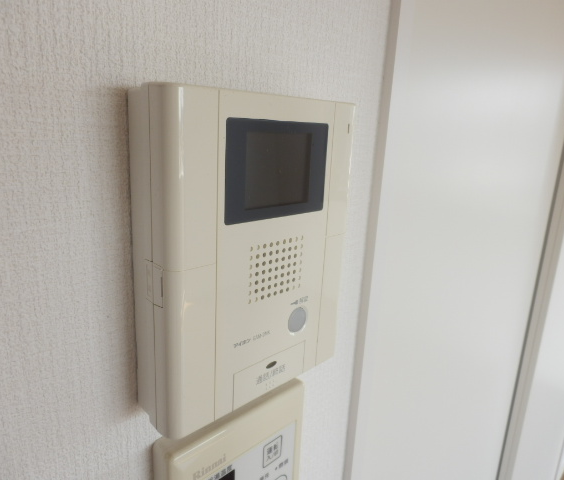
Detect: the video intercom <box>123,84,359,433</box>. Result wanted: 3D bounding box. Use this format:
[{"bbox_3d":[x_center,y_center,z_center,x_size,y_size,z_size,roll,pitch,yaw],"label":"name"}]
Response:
[{"bbox_3d":[-0.017,0.006,0.289,0.038,0.190,0.151,17,20,41],"label":"video intercom"}]

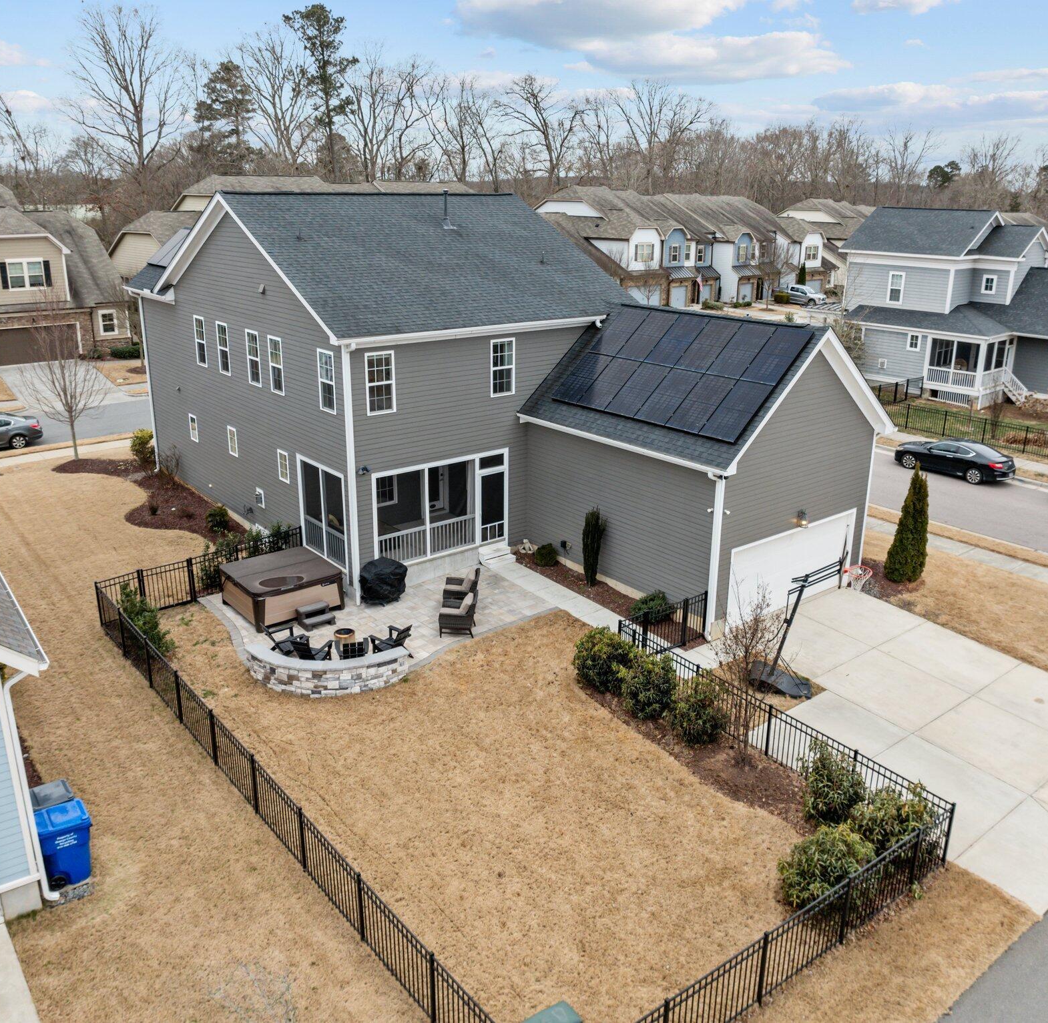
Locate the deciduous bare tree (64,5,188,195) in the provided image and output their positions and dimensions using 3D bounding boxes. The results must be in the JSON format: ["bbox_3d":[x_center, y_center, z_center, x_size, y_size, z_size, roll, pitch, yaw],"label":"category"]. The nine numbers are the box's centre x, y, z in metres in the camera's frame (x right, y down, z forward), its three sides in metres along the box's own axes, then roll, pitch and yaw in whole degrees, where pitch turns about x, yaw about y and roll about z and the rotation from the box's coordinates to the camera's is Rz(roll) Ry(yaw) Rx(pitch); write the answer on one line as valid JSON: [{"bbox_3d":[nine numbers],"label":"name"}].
[{"bbox_3d":[-39.151,-35.048,94.434,12.400,27.055,12.400,-13,23,-37],"label":"deciduous bare tree"}]

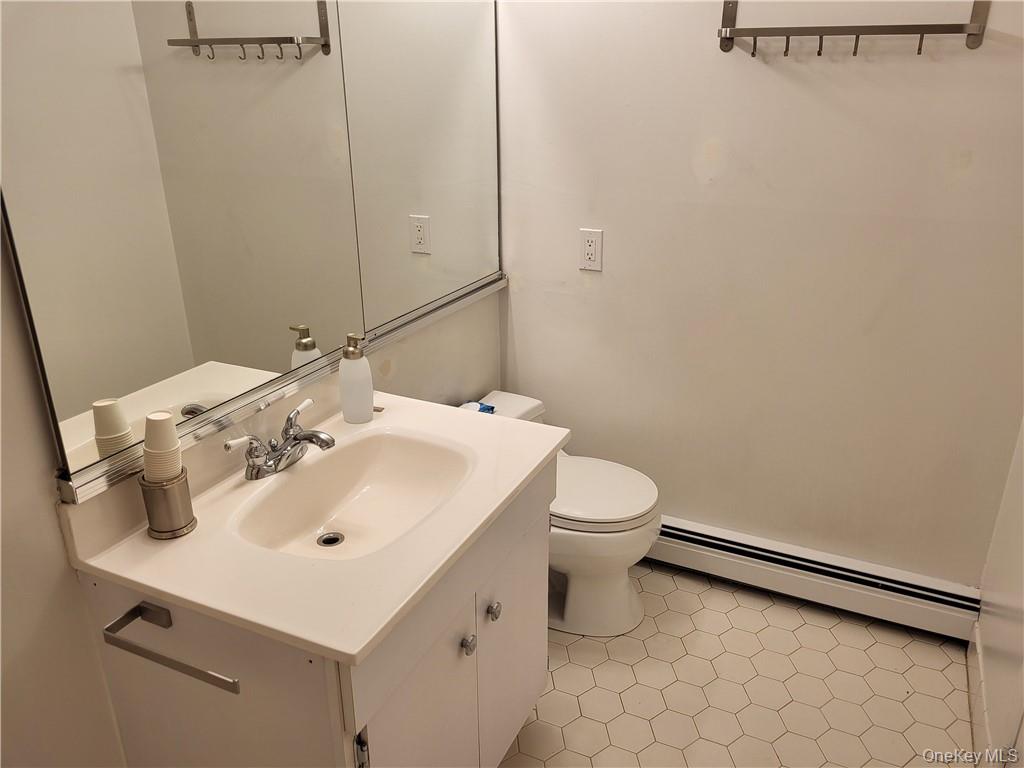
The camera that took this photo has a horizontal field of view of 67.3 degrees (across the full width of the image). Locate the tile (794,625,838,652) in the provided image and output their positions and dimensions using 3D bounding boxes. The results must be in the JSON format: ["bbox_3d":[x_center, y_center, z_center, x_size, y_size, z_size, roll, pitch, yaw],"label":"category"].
[{"bbox_3d":[0.872,0.732,2.209,0.109,0.009,0.126,-2,22,-4],"label":"tile"}]

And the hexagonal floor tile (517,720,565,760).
[{"bbox_3d":[0.073,0.883,1.906,0.127,0.008,0.110,10,24,23],"label":"hexagonal floor tile"}]

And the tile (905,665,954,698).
[{"bbox_3d":[1.109,0.795,2.049,0.109,0.009,0.126,-2,22,-4],"label":"tile"}]

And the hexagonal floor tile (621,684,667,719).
[{"bbox_3d":[0.343,0.836,2.017,0.127,0.008,0.110,10,24,23],"label":"hexagonal floor tile"}]

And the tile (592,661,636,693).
[{"bbox_3d":[0.279,0.801,2.103,0.127,0.008,0.110,10,24,23],"label":"tile"}]

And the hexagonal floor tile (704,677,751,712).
[{"bbox_3d":[0.567,0.827,2.035,0.127,0.008,0.110,10,24,23],"label":"hexagonal floor tile"}]

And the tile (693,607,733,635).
[{"bbox_3d":[0.577,0.691,2.228,0.123,0.008,0.106,10,24,23],"label":"tile"}]

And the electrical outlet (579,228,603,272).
[{"bbox_3d":[0.238,-0.403,2.323,0.073,0.121,0.008,10,24,23],"label":"electrical outlet"}]

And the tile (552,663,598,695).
[{"bbox_3d":[0.162,0.777,2.021,0.123,0.008,0.106,10,24,23],"label":"tile"}]

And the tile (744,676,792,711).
[{"bbox_3d":[0.669,0.812,2.015,0.109,0.009,0.126,-2,22,-4],"label":"tile"}]

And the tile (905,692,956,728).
[{"bbox_3d":[1.062,0.833,1.957,0.109,0.009,0.126,-2,22,-4],"label":"tile"}]

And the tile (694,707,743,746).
[{"bbox_3d":[0.512,0.854,1.913,0.109,0.009,0.126,-2,22,-4],"label":"tile"}]

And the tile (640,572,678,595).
[{"bbox_3d":[0.453,0.625,2.393,0.123,0.008,0.106,10,24,23],"label":"tile"}]

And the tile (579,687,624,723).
[{"bbox_3d":[0.228,0.828,1.980,0.109,0.009,0.126,-2,22,-4],"label":"tile"}]

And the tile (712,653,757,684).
[{"bbox_3d":[0.593,0.761,2.055,0.123,0.008,0.106,10,24,23],"label":"tile"}]

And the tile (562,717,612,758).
[{"bbox_3d":[0.184,0.878,1.915,0.127,0.008,0.110,10,24,23],"label":"tile"}]

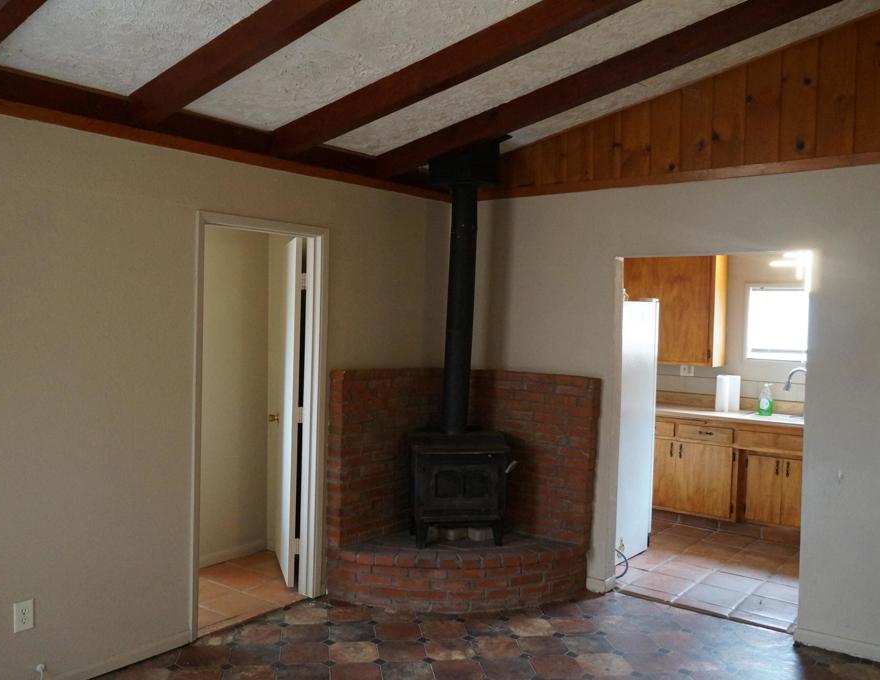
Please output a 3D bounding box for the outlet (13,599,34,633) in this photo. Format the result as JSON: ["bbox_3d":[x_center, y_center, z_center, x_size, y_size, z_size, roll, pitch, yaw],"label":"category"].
[{"bbox_3d":[-1.700,1.132,3.140,0.010,0.117,0.074,3,2,39],"label":"outlet"}]

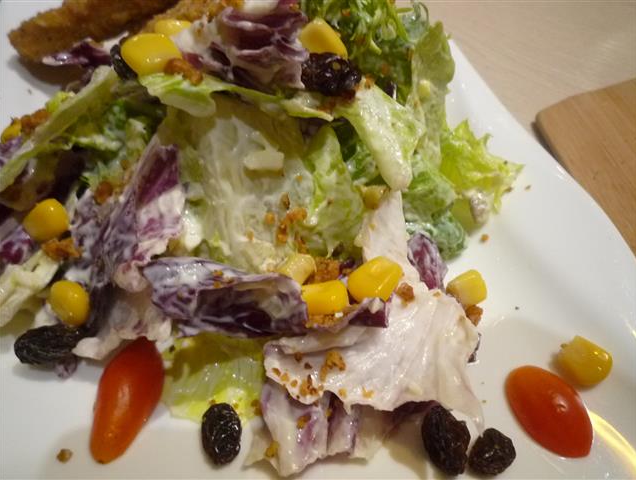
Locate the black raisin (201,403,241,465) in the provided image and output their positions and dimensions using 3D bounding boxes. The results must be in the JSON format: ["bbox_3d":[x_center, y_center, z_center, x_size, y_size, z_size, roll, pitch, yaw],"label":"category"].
[{"bbox_3d":[-0.029,0.057,0.137,0.011,0.010,0.017,-8,63,-4],"label":"black raisin"}]

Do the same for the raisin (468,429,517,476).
[{"bbox_3d":[0.051,0.062,0.135,0.015,0.011,0.011,-24,66,-12],"label":"raisin"}]

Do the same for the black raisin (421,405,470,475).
[{"bbox_3d":[0.038,0.059,0.136,0.013,0.012,0.020,-20,65,-10],"label":"black raisin"}]

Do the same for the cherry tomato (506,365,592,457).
[{"bbox_3d":[0.072,0.051,0.140,0.022,0.012,0.031,-35,68,-16],"label":"cherry tomato"}]

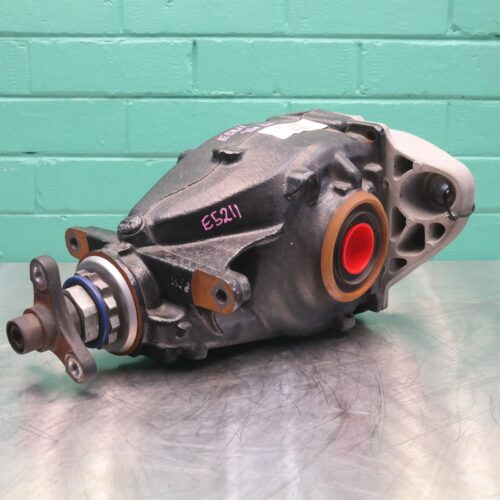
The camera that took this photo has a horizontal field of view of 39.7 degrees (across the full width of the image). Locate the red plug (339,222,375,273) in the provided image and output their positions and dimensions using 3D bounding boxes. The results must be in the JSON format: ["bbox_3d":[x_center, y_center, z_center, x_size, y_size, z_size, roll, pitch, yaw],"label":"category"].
[{"bbox_3d":[0.103,-0.003,0.703,0.021,0.052,0.052,14,18,42],"label":"red plug"}]

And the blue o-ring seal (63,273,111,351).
[{"bbox_3d":[-0.147,0.057,0.624,0.068,0.068,0.006,12,22,42],"label":"blue o-ring seal"}]

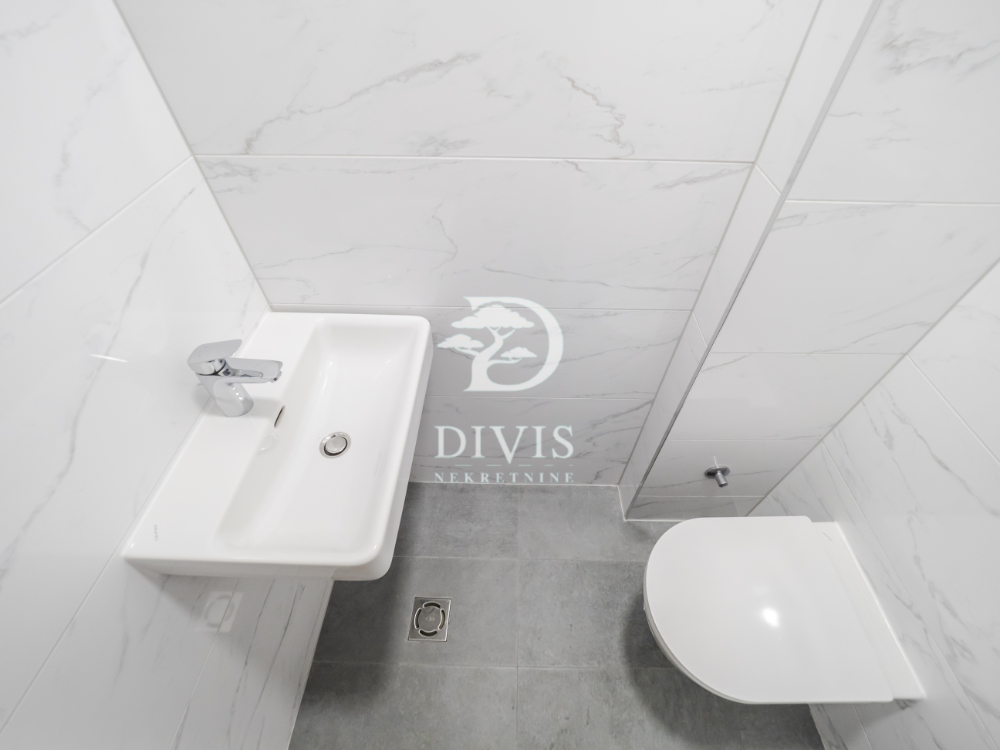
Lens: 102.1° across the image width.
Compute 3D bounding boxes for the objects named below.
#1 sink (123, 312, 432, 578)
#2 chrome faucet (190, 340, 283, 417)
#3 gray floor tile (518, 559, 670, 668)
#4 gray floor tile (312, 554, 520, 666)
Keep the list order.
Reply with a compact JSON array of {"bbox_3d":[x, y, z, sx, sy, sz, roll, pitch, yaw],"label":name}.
[{"bbox_3d":[-0.357,0.115,0.834,0.400,0.160,0.555,1,48,1],"label":"sink"},{"bbox_3d":[-0.455,0.010,0.729,0.154,0.155,0.047,1,47,1],"label":"chrome faucet"},{"bbox_3d":[0.358,0.746,1.279,0.600,0.010,0.300,1,47,1],"label":"gray floor tile"},{"bbox_3d":[-0.244,0.740,1.290,0.601,0.010,0.300,1,47,1],"label":"gray floor tile"}]

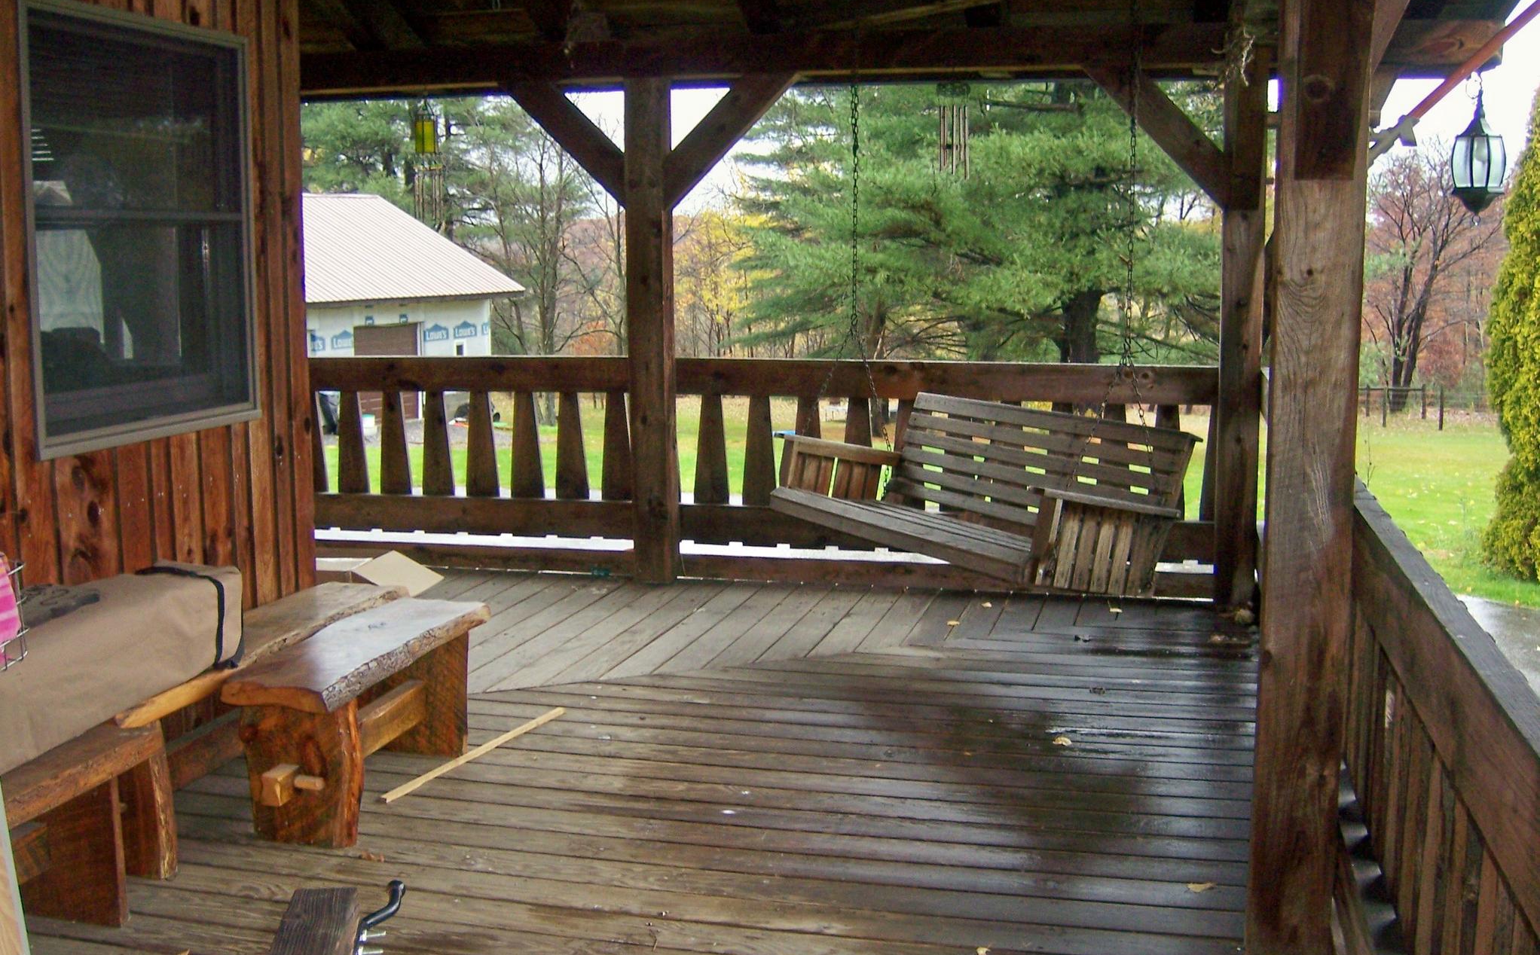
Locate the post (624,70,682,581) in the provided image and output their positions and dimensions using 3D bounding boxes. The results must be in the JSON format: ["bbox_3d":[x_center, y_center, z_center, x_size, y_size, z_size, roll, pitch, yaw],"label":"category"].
[{"bbox_3d":[-0.499,-0.612,6.877,0.163,2.120,0.163,2,9,14],"label":"post"}]

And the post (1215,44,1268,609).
[{"bbox_3d":[1.844,-0.558,6.290,0.161,2.150,0.163,2,9,14],"label":"post"}]

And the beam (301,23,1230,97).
[{"bbox_3d":[-0.152,-1.734,6.620,4.100,0.175,0.163,2,9,14],"label":"beam"}]

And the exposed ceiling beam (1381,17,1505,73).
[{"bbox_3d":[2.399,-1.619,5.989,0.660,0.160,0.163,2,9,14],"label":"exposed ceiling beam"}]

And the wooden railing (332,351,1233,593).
[{"bbox_3d":[-0.169,-0.037,7.002,4.180,0.945,0.090,2,9,14],"label":"wooden railing"}]

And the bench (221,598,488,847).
[{"bbox_3d":[-1.074,0.638,4.284,0.330,0.415,0.950,2,9,14],"label":"bench"}]

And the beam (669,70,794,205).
[{"bbox_3d":[-0.219,-1.451,6.678,0.800,0.133,0.135,-44,-4,16],"label":"beam"}]

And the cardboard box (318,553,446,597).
[{"bbox_3d":[-1.610,0.436,6.199,0.680,0.260,0.420,2,9,14],"label":"cardboard box"}]

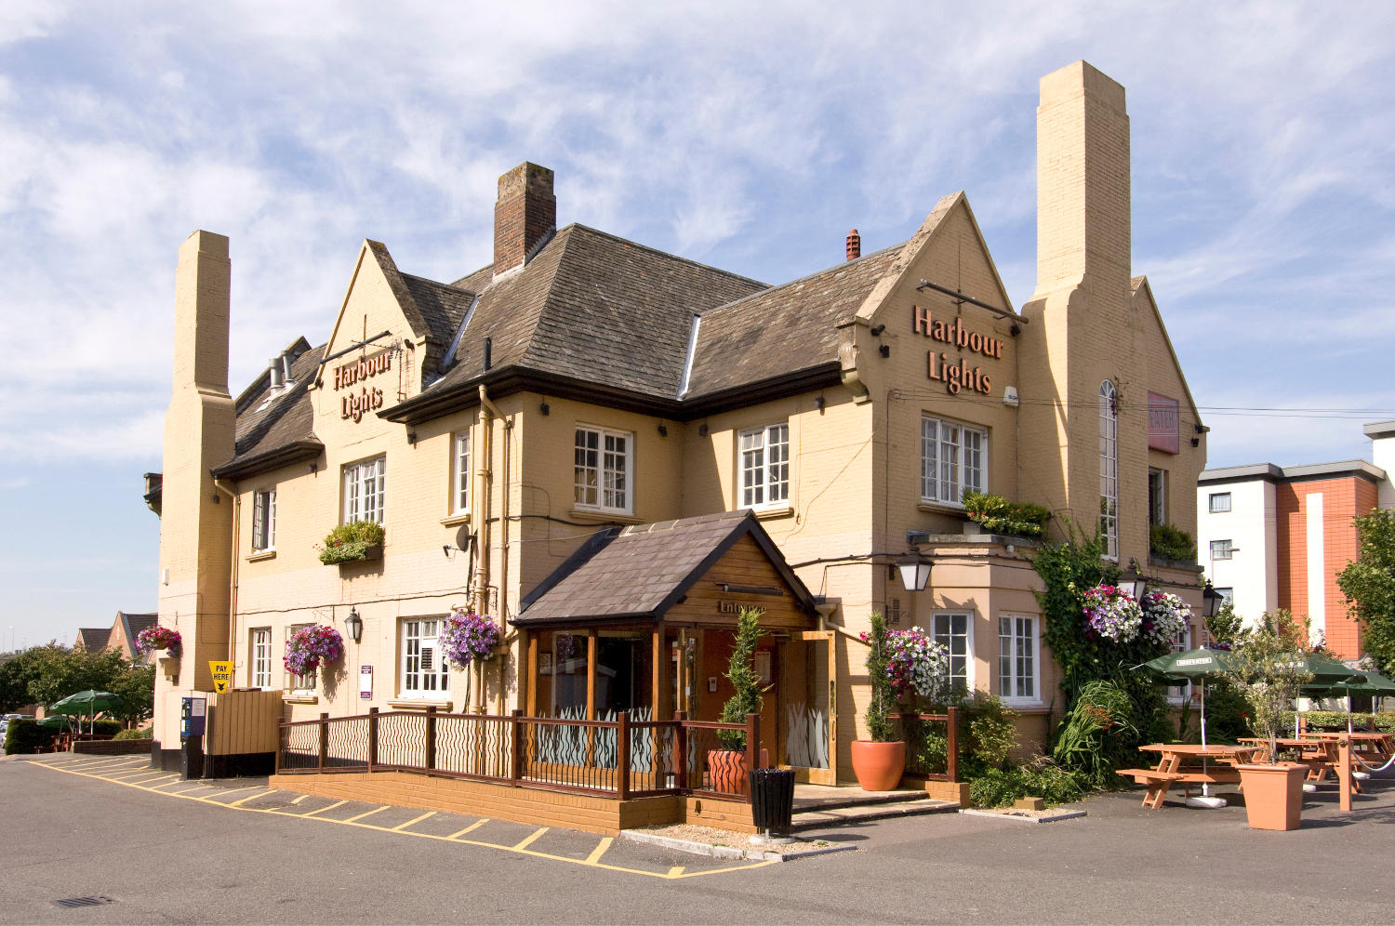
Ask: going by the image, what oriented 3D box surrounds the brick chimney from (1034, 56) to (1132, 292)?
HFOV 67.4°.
[{"bbox_3d":[5.990,-4.388,16.300,1.250,3.300,0.780,7,-9,-42],"label":"brick chimney"}]

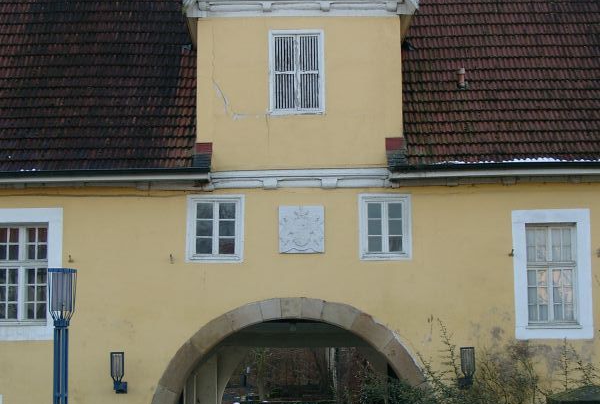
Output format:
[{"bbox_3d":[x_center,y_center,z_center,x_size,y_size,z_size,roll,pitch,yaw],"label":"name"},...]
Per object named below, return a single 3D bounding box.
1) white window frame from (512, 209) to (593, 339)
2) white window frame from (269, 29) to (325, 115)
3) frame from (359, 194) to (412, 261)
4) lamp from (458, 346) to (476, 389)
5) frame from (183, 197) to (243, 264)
[{"bbox_3d":[4.444,1.271,20.256,1.395,2.280,0.180,-1,-8,1],"label":"white window frame"},{"bbox_3d":[-0.054,-2.342,20.819,1.009,1.571,0.120,-1,-8,1],"label":"white window frame"},{"bbox_3d":[1.509,0.450,20.392,0.934,1.172,0.120,-1,-8,1],"label":"frame"},{"bbox_3d":[2.865,2.834,19.785,0.230,0.720,0.450,-1,-8,1],"label":"lamp"},{"bbox_3d":[-1.501,0.474,20.463,1.020,1.203,0.120,-1,-8,1],"label":"frame"}]

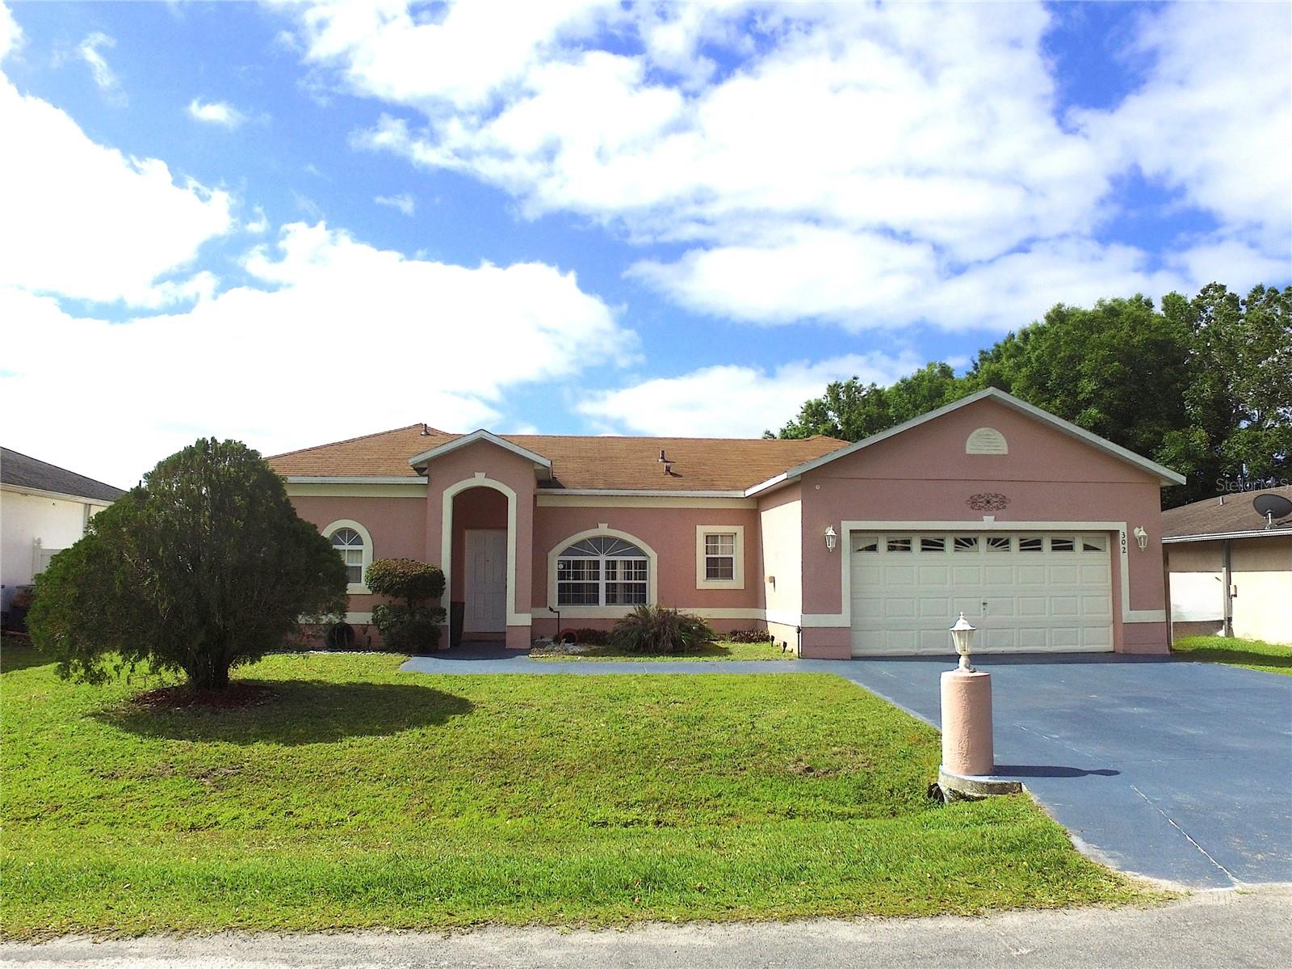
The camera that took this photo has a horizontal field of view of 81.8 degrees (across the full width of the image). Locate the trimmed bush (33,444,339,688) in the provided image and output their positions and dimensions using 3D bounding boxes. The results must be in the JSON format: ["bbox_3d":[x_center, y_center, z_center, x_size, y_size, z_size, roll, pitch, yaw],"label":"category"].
[{"bbox_3d":[-5.439,0.993,9.169,3.400,3.090,3.350,1,-6,-7],"label":"trimmed bush"}]

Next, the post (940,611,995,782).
[{"bbox_3d":[2.584,1.675,6.052,0.380,1.263,0.380,1,-6,-7],"label":"post"}]

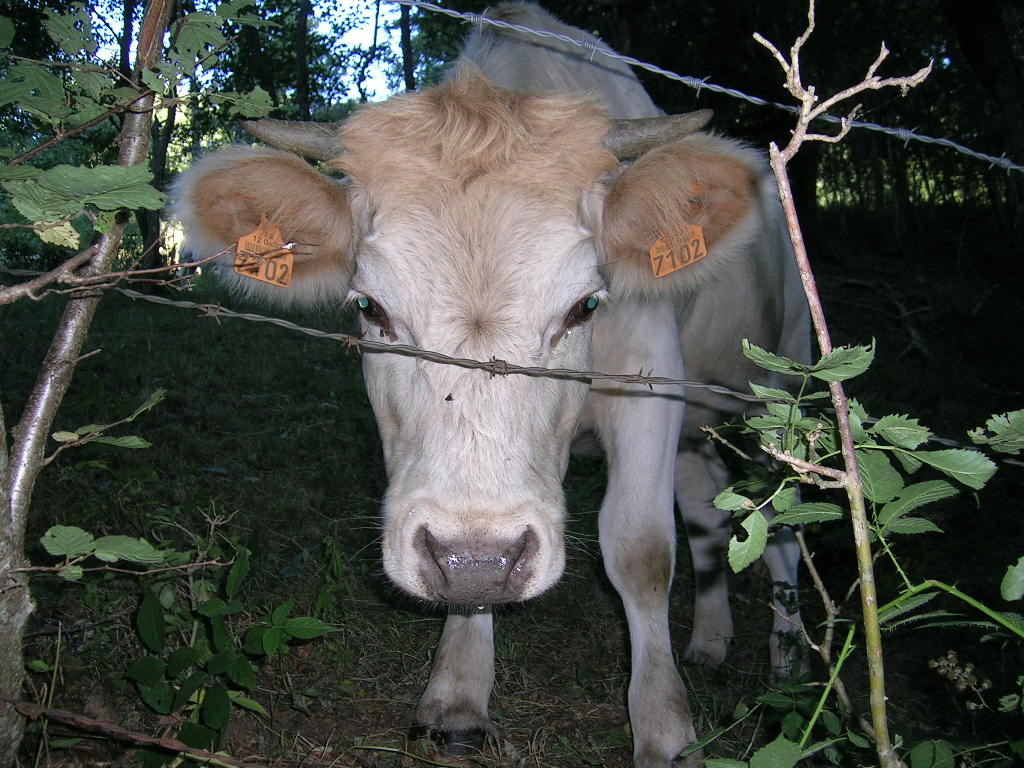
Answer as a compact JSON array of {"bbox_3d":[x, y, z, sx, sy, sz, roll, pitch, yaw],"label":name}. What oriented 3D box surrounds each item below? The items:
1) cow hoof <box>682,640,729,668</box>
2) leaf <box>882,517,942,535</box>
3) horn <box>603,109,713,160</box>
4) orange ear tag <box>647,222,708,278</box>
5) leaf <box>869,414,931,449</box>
[{"bbox_3d":[0.353,0.493,1.900,0.078,0.052,0.095,2,6,25],"label":"cow hoof"},{"bbox_3d":[0.313,0.111,0.810,0.046,0.009,0.021,4,-31,-7],"label":"leaf"},{"bbox_3d":[0.140,-0.242,1.000,0.112,0.042,0.045,-15,3,1],"label":"horn"},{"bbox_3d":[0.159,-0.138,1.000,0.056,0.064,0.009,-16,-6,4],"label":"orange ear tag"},{"bbox_3d":[0.311,0.038,0.830,0.049,0.026,0.025,0,8,0],"label":"leaf"}]

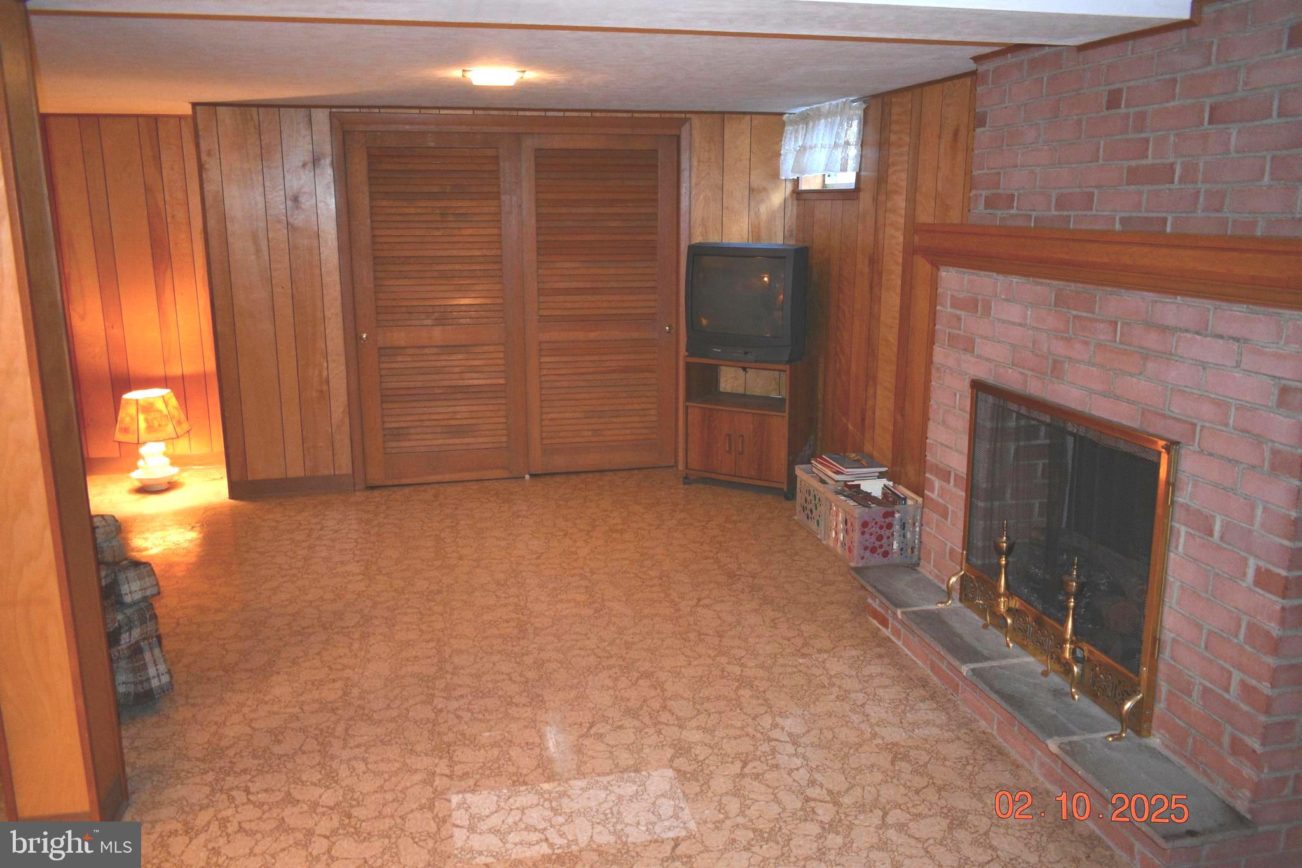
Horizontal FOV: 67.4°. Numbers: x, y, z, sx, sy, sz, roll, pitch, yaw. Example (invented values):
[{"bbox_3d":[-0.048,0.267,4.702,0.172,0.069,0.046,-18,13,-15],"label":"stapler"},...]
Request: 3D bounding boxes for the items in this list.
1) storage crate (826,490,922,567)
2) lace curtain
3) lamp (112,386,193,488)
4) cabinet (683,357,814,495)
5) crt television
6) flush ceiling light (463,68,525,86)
[{"bbox_3d":[1.029,0.422,4.523,0.342,0.268,0.390,-2,13,-11],"label":"storage crate"},{"bbox_3d":[0.903,-1.580,5.271,0.080,0.365,0.900,-4,13,-17],"label":"lace curtain"},{"bbox_3d":[-2.847,0.025,5.570,0.410,0.580,0.400,-2,13,-11],"label":"lamp"},{"bbox_3d":[0.572,-0.064,5.601,0.646,0.757,0.380,8,14,31],"label":"cabinet"},{"bbox_3d":[0.602,-0.758,5.573,0.650,0.610,0.480,8,14,31],"label":"crt television"},{"bbox_3d":[-0.672,-1.516,4.188,0.270,0.060,0.260,-2,13,-11],"label":"flush ceiling light"}]

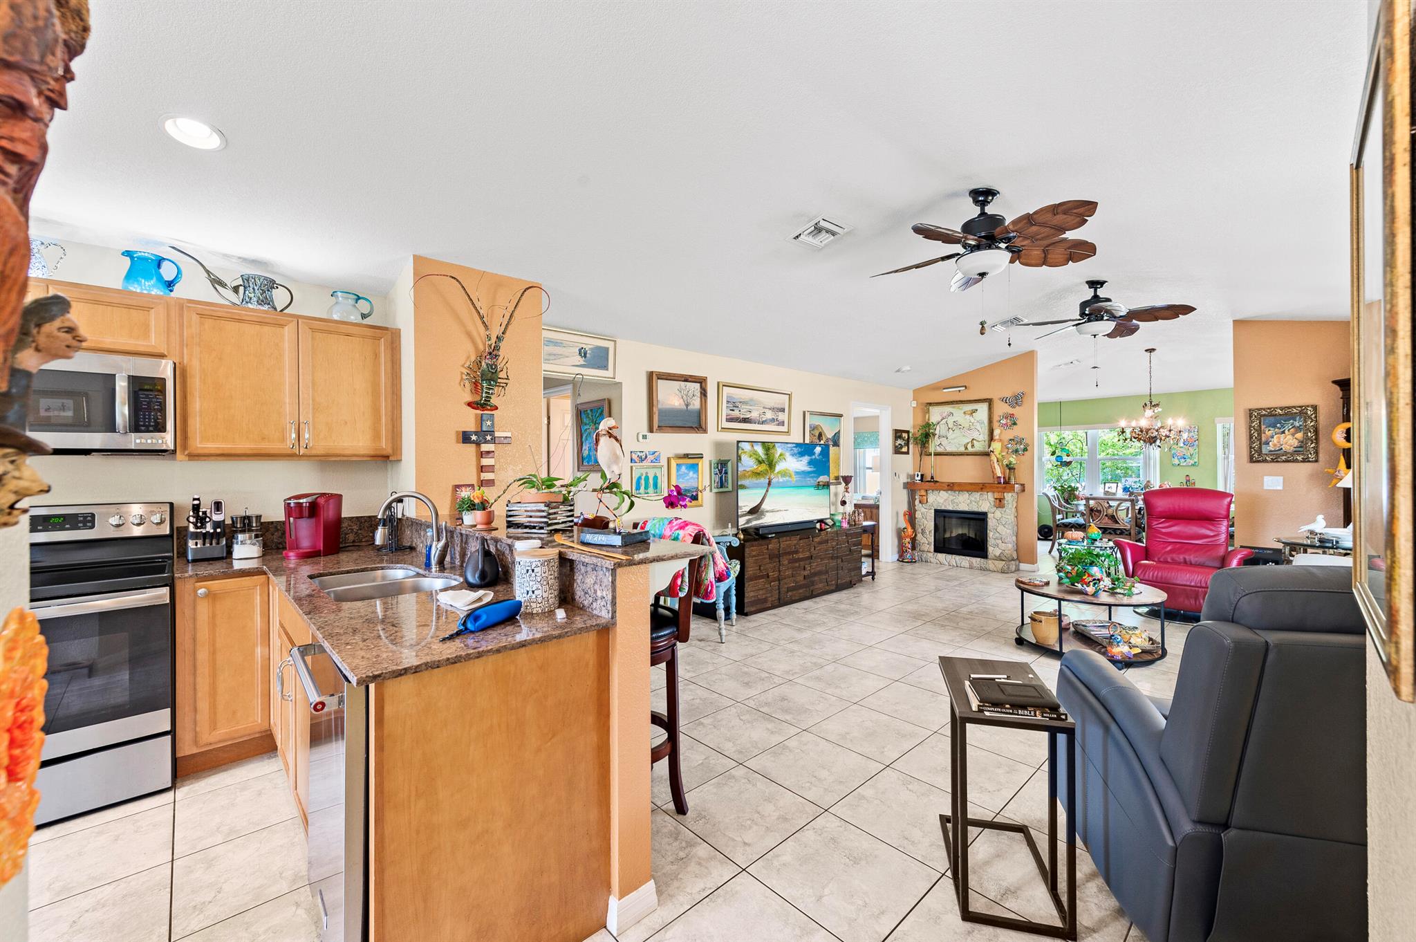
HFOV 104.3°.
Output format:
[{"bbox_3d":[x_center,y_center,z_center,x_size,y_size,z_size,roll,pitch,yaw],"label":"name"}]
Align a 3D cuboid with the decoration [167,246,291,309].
[{"bbox_3d":[-2.428,-0.949,2.825,0.480,0.275,0.160,-1,0,-43],"label":"decoration"}]

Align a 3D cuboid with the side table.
[{"bbox_3d":[0.956,1.016,1.815,0.295,0.624,0.471,0,0,15],"label":"side table"}]

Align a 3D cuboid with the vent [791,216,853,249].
[{"bbox_3d":[0.699,-1.464,3.378,0.290,0.040,0.290,-1,-10,-43],"label":"vent"}]

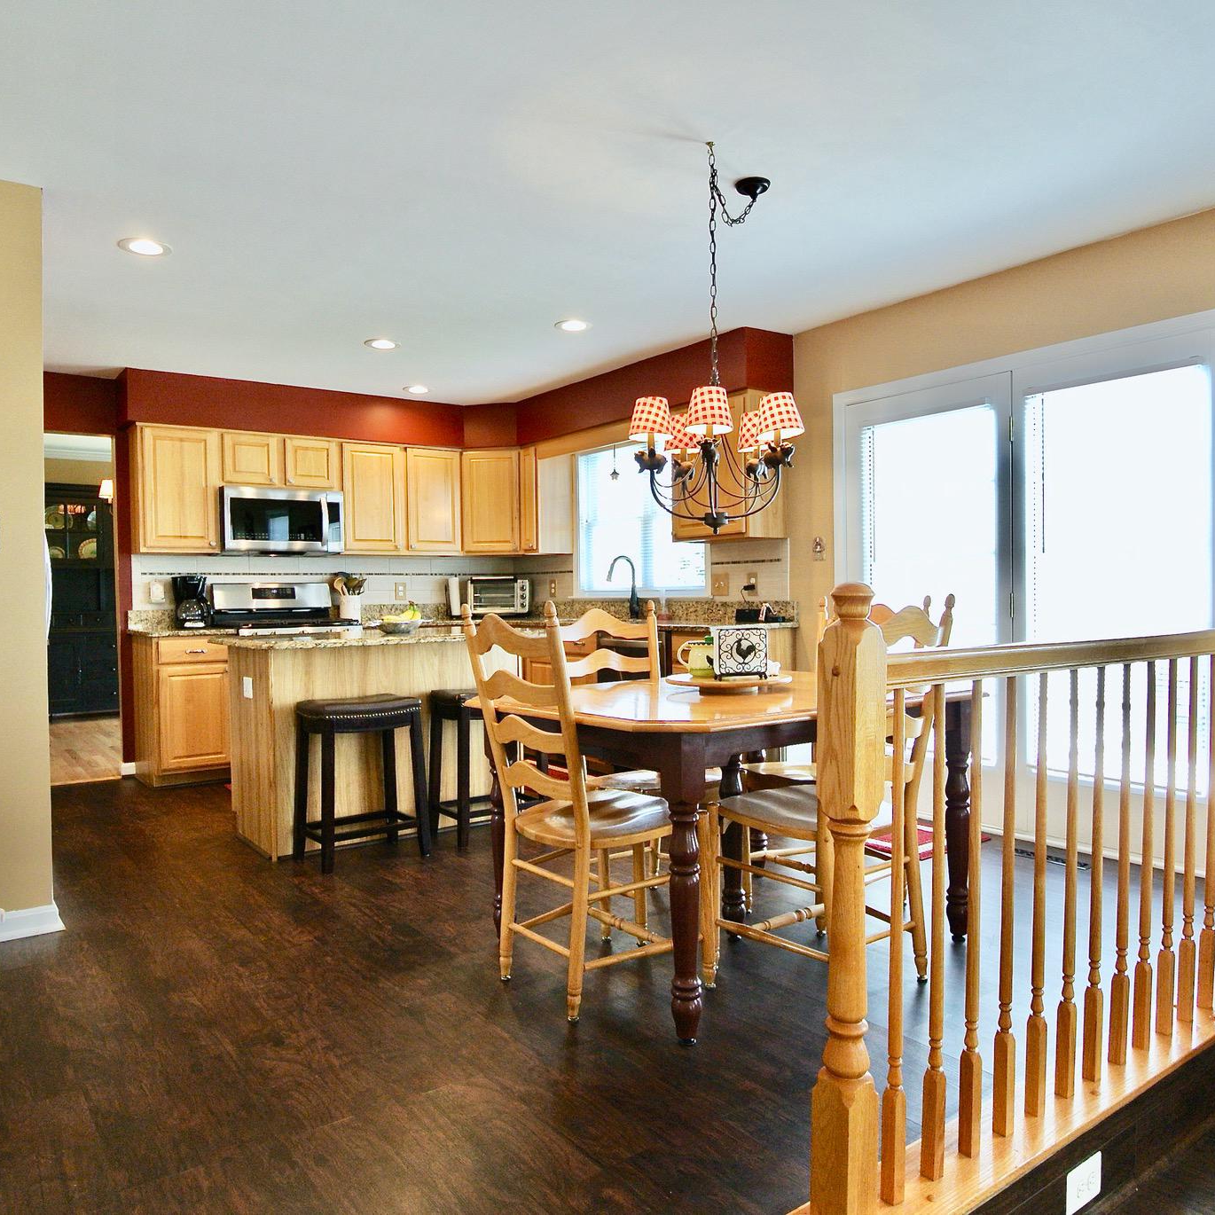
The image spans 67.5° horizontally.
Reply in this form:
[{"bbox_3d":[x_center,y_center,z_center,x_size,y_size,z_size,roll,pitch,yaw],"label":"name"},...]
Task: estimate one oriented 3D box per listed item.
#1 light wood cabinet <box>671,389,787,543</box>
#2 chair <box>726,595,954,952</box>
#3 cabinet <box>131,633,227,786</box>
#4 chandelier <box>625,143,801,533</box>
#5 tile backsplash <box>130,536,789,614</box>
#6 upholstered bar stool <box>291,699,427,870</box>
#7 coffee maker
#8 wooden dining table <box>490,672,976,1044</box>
[{"bbox_3d":[0.682,-0.762,5.060,0.330,0.770,0.590,-1,2,-36],"label":"light wood cabinet"},{"bbox_3d":[0.657,0.515,2.589,0.480,1.095,0.550,-1,2,-36],"label":"chair"},{"bbox_3d":[-2.584,0.591,5.552,0.440,0.870,0.610,-1,2,-36],"label":"cabinet"},{"bbox_3d":[0.328,-0.814,2.769,0.570,1.165,0.540,0,1,0],"label":"chandelier"},{"bbox_3d":[-0.989,-0.162,5.289,2.780,0.375,2.880,-1,2,-36],"label":"tile backsplash"},{"bbox_3d":[-1.034,0.716,3.817,0.475,0.670,0.330,-1,2,-36],"label":"upholstered bar stool"},{"bbox_3d":[-2.579,-0.031,5.639,0.175,0.330,0.230,-1,2,-36],"label":"coffee maker"},{"bbox_3d":[0.408,0.672,2.960,1.460,0.770,1.030,-1,2,-36],"label":"wooden dining table"}]

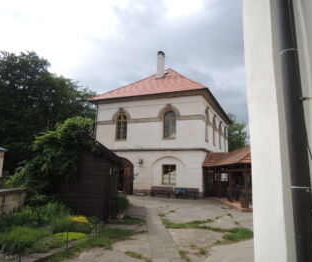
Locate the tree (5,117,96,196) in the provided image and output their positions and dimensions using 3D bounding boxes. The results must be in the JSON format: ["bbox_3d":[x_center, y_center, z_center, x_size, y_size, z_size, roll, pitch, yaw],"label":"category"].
[{"bbox_3d":[-3.934,1.047,9.400,2.900,3.100,2.400,0,-8,4],"label":"tree"}]

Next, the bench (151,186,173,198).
[{"bbox_3d":[0.409,4.725,18.624,1.800,0.770,0.600,-3,-9,23],"label":"bench"}]

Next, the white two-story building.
[{"bbox_3d":[2.092,-0.763,27.754,10.900,14.200,16.400,-3,-9,23],"label":"white two-story building"}]

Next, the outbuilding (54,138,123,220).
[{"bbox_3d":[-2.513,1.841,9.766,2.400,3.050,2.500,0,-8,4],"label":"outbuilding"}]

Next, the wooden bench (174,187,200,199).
[{"bbox_3d":[2.207,4.640,17.851,1.880,0.770,0.600,-3,-9,23],"label":"wooden bench"}]

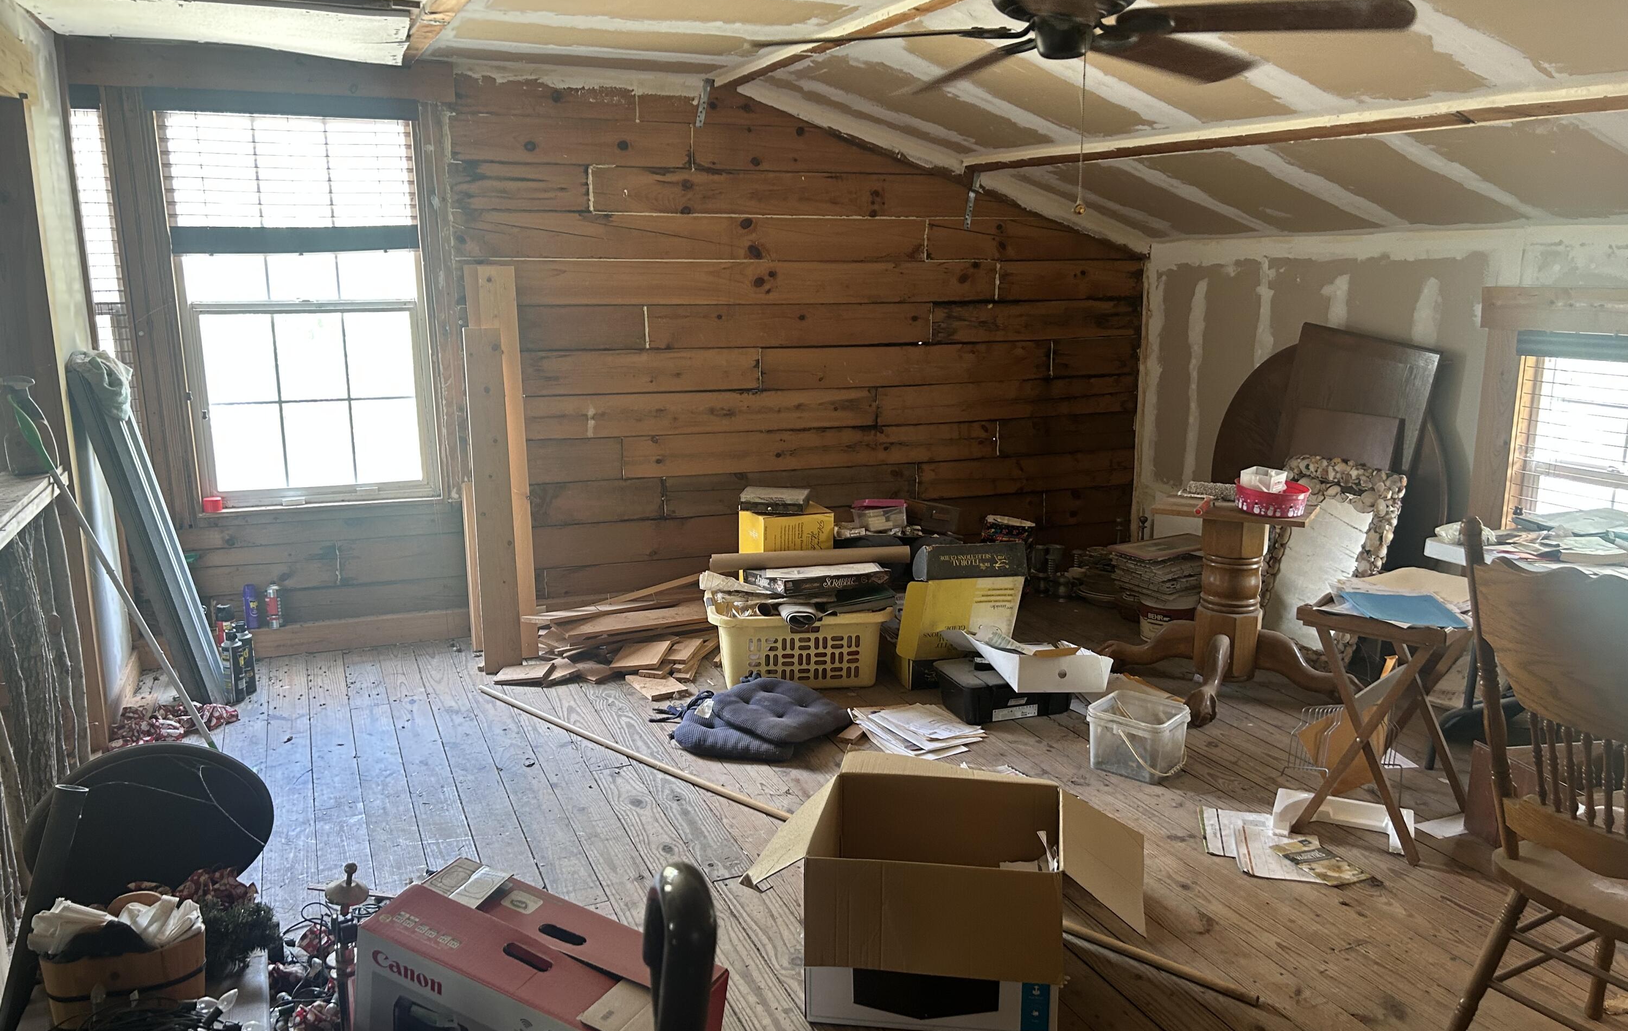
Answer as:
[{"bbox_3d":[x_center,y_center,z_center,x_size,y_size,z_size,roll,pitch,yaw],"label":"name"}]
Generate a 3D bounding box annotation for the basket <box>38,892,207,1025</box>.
[{"bbox_3d":[-1.319,0.856,2.352,0.283,0.173,0.188,-5,13,-22],"label":"basket"}]

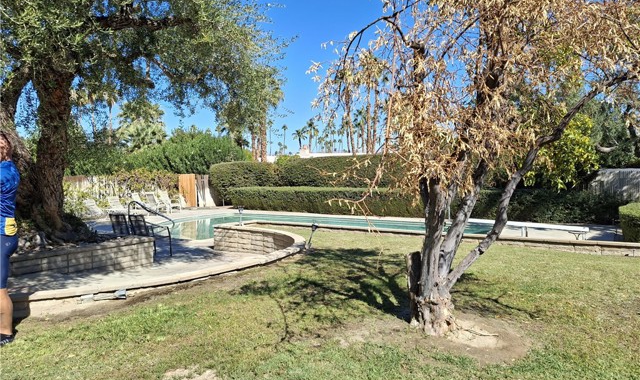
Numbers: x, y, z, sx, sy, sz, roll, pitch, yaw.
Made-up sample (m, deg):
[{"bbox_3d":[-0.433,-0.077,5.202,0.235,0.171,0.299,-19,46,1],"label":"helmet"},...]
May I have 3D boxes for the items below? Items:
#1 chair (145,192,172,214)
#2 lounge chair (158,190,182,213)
[{"bbox_3d":[-6.280,0.500,17.900,0.900,0.970,0.650,1,1,31],"label":"chair"},{"bbox_3d":[-6.150,0.470,18.900,0.900,1.000,0.650,1,1,31],"label":"lounge chair"}]

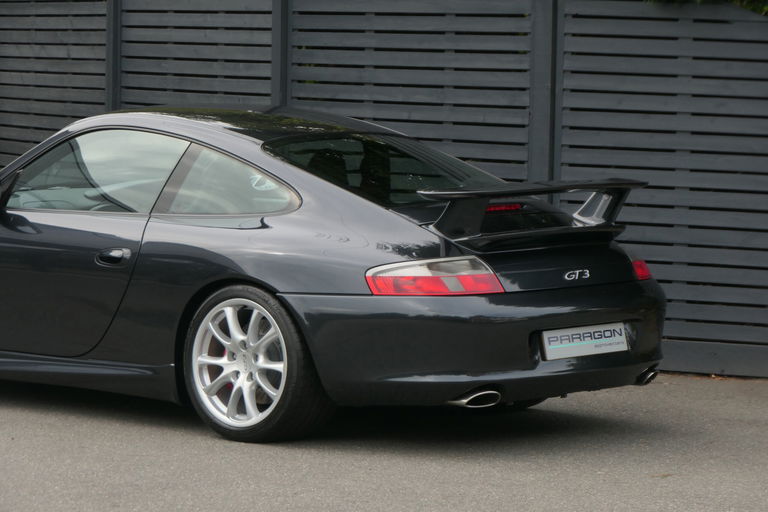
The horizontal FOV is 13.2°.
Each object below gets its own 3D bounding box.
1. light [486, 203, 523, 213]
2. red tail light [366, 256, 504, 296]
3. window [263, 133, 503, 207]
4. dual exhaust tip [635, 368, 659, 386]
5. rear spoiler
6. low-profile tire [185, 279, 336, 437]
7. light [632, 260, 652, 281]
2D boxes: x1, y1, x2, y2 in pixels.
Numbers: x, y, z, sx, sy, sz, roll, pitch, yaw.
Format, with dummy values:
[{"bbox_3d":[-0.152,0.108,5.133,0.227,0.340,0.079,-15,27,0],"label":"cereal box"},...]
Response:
[{"bbox_3d":[0.476,-0.190,13.110,0.040,0.032,0.220,3,5,40],"label":"light"},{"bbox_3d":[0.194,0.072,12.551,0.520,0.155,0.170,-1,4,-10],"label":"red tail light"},{"bbox_3d":[0.076,-0.374,13.433,0.790,0.095,1.020,26,19,36],"label":"window"},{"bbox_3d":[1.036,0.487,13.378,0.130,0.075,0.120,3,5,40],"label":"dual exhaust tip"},{"bbox_3d":[0.572,-0.185,13.030,0.310,0.210,1.280,3,5,40],"label":"rear spoiler"},{"bbox_3d":[-0.472,0.403,12.980,0.628,0.628,0.298,3,5,40],"label":"low-profile tire"},{"bbox_3d":[0.992,0.010,13.503,0.170,0.155,0.520,0,4,0],"label":"light"}]

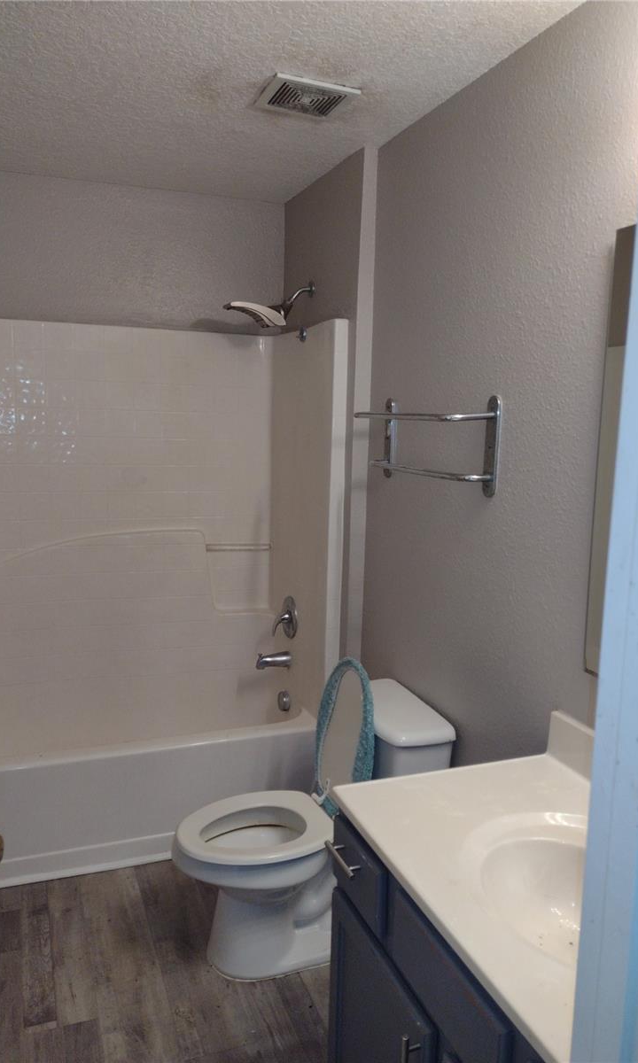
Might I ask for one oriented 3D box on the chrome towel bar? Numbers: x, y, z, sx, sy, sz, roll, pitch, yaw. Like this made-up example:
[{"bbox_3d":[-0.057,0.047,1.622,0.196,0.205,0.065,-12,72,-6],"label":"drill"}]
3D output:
[{"bbox_3d":[0.285,-0.262,2.397,0.125,0.265,0.650,-2,9,-20],"label":"chrome towel bar"}]

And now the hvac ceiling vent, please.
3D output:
[{"bbox_3d":[-0.038,-1.179,2.258,0.240,0.025,0.235,-2,9,-20],"label":"hvac ceiling vent"}]

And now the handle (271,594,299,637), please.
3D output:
[{"bbox_3d":[-0.151,0.350,3.350,0.075,0.170,0.170,-2,9,-20],"label":"handle"}]

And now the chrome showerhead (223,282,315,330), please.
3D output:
[{"bbox_3d":[-0.185,-0.867,3.155,0.350,0.185,0.170,-2,9,-20],"label":"chrome showerhead"}]

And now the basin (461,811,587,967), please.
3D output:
[{"bbox_3d":[0.475,0.668,1.402,0.430,0.150,0.510,-2,9,-20],"label":"basin"}]

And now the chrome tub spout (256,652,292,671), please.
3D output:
[{"bbox_3d":[-0.187,0.527,3.361,0.140,0.077,0.065,-2,9,-20],"label":"chrome tub spout"}]

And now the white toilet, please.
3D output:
[{"bbox_3d":[-0.044,0.852,2.401,0.770,0.715,0.460,-2,9,-20],"label":"white toilet"}]

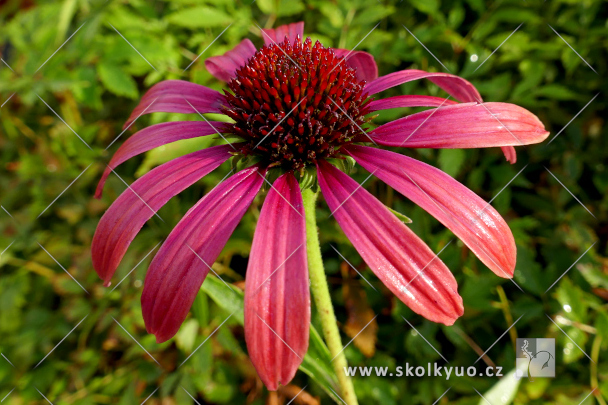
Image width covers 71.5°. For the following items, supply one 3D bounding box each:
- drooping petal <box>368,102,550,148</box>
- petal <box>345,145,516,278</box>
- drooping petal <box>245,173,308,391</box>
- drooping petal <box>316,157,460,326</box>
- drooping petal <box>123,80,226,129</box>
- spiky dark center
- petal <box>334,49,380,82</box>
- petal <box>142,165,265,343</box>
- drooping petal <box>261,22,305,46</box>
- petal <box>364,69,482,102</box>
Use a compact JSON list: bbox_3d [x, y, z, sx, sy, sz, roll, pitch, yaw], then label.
[{"bbox_3d":[0.040,-0.018,0.108,0.046,0.006,0.013,-1,46,1],"label":"drooping petal"},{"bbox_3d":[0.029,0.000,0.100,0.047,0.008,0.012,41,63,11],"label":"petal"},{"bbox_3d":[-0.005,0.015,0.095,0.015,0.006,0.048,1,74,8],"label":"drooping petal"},{"bbox_3d":[0.017,0.008,0.093,0.014,0.006,0.046,-30,69,-31],"label":"drooping petal"},{"bbox_3d":[-0.042,-0.029,0.131,0.045,0.008,0.012,-5,54,29],"label":"drooping petal"},{"bbox_3d":[-0.002,-0.026,0.111,0.039,0.025,0.039,-6,42,0],"label":"spiky dark center"},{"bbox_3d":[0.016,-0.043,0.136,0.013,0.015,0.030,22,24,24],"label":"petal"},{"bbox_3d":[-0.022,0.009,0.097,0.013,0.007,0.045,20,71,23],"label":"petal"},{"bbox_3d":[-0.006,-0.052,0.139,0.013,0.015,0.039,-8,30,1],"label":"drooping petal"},{"bbox_3d":[0.038,-0.035,0.129,0.045,0.007,0.011,-2,54,-25],"label":"petal"}]

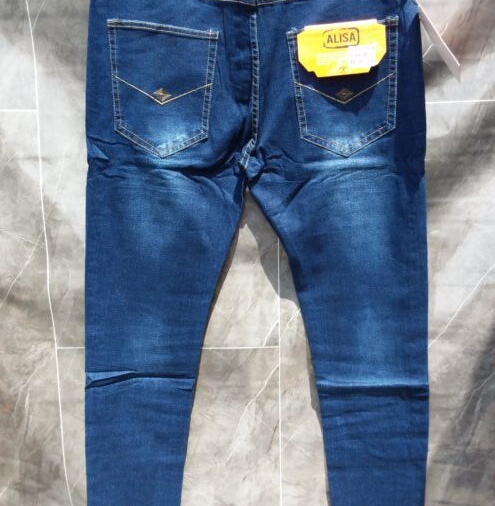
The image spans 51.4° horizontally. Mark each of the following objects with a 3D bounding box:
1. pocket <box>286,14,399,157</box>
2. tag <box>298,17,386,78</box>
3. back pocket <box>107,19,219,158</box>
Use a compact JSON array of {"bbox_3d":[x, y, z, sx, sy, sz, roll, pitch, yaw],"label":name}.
[{"bbox_3d":[0.140,-0.246,0.757,0.165,0.203,0.014,-1,12,0],"label":"pocket"},{"bbox_3d":[0.134,-0.293,0.734,0.125,0.080,0.010,-6,4,1],"label":"tag"},{"bbox_3d":[-0.125,-0.242,0.758,0.165,0.195,0.014,-1,12,0],"label":"back pocket"}]

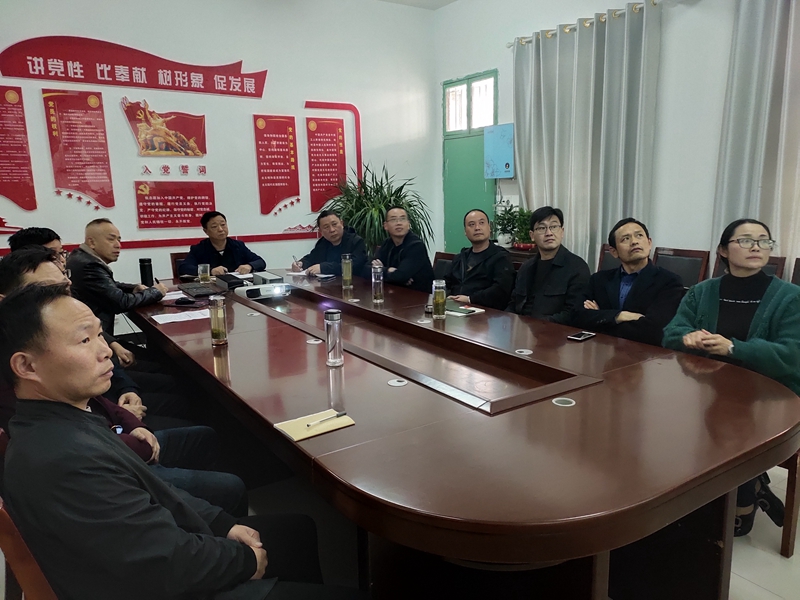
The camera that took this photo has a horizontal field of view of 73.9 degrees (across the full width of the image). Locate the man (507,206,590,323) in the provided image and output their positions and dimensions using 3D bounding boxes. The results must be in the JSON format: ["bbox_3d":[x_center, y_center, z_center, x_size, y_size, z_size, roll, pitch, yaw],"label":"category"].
[{"bbox_3d":[0.742,0.163,2.979,0.720,1.343,0.530,-11,15,-42],"label":"man"}]

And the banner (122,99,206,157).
[{"bbox_3d":[-2.087,-1.530,4.768,0.690,0.480,0.030,-7,12,-31],"label":"banner"}]

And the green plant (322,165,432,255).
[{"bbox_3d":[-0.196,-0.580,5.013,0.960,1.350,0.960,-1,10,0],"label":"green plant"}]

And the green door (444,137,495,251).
[{"bbox_3d":[0.808,-0.885,6.334,0.060,2.084,0.891,-9,14,-35],"label":"green door"}]

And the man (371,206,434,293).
[{"bbox_3d":[0.023,-0.003,3.759,0.700,1.300,0.510,-9,13,-38],"label":"man"}]

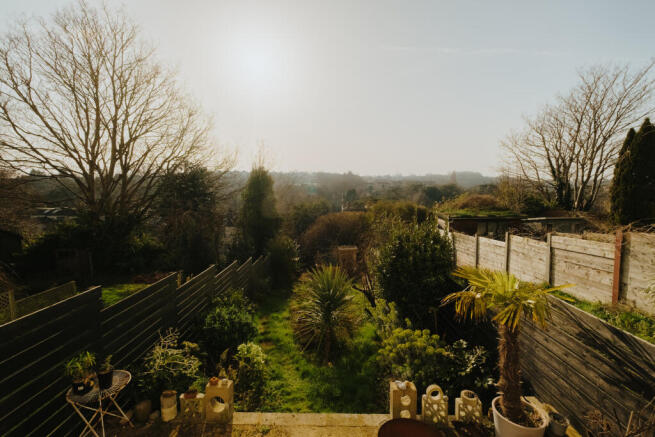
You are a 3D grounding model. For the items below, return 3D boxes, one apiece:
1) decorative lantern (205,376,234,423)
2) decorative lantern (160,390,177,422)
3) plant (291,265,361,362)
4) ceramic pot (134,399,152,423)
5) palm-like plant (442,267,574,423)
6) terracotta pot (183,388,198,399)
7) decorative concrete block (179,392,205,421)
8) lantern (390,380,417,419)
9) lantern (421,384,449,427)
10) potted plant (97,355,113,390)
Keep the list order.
[{"bbox_3d":[-1.405,2.390,3.574,0.295,0.485,0.155,0,4,0],"label":"decorative lantern"},{"bbox_3d":[-2.090,2.464,3.590,0.165,0.335,0.155,0,4,0],"label":"decorative lantern"},{"bbox_3d":[-0.040,2.058,5.775,1.450,2.050,1.400,0,4,0],"label":"plant"},{"bbox_3d":[-2.410,2.517,3.594,0.170,0.230,0.170,0,4,0],"label":"ceramic pot"},{"bbox_3d":[1.970,1.442,3.090,1.350,1.650,1.250,0,4,0],"label":"palm-like plant"},{"bbox_3d":[-1.690,2.149,3.370,0.155,0.085,0.145,0,4,0],"label":"terracotta pot"},{"bbox_3d":[-1.775,2.478,3.581,0.290,0.310,0.100,0,4,0],"label":"decorative concrete block"},{"bbox_3d":[0.985,2.406,3.560,0.295,0.455,0.160,0,4,0],"label":"lantern"},{"bbox_3d":[1.370,2.392,3.519,0.300,0.490,0.120,0,4,0],"label":"lantern"},{"bbox_3d":[-2.580,1.782,3.176,0.140,0.360,0.140,0,4,0],"label":"potted plant"}]

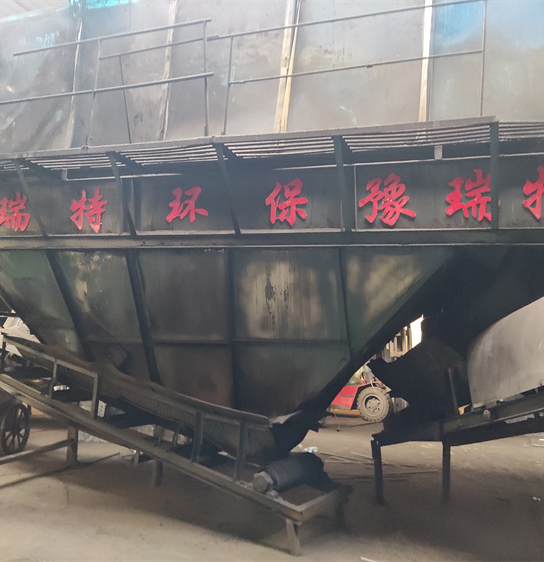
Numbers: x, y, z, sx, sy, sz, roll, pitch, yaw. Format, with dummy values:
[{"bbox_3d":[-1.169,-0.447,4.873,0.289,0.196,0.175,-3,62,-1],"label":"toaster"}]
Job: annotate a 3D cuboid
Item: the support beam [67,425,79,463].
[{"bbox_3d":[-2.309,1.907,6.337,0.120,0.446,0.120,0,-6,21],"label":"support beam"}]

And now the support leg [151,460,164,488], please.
[{"bbox_3d":[-1.146,1.948,5.453,0.090,0.274,0.095,6,-7,-41],"label":"support leg"}]

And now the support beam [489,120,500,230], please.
[{"bbox_3d":[1.357,-0.624,3.290,0.055,0.716,0.055,0,30,21],"label":"support beam"}]

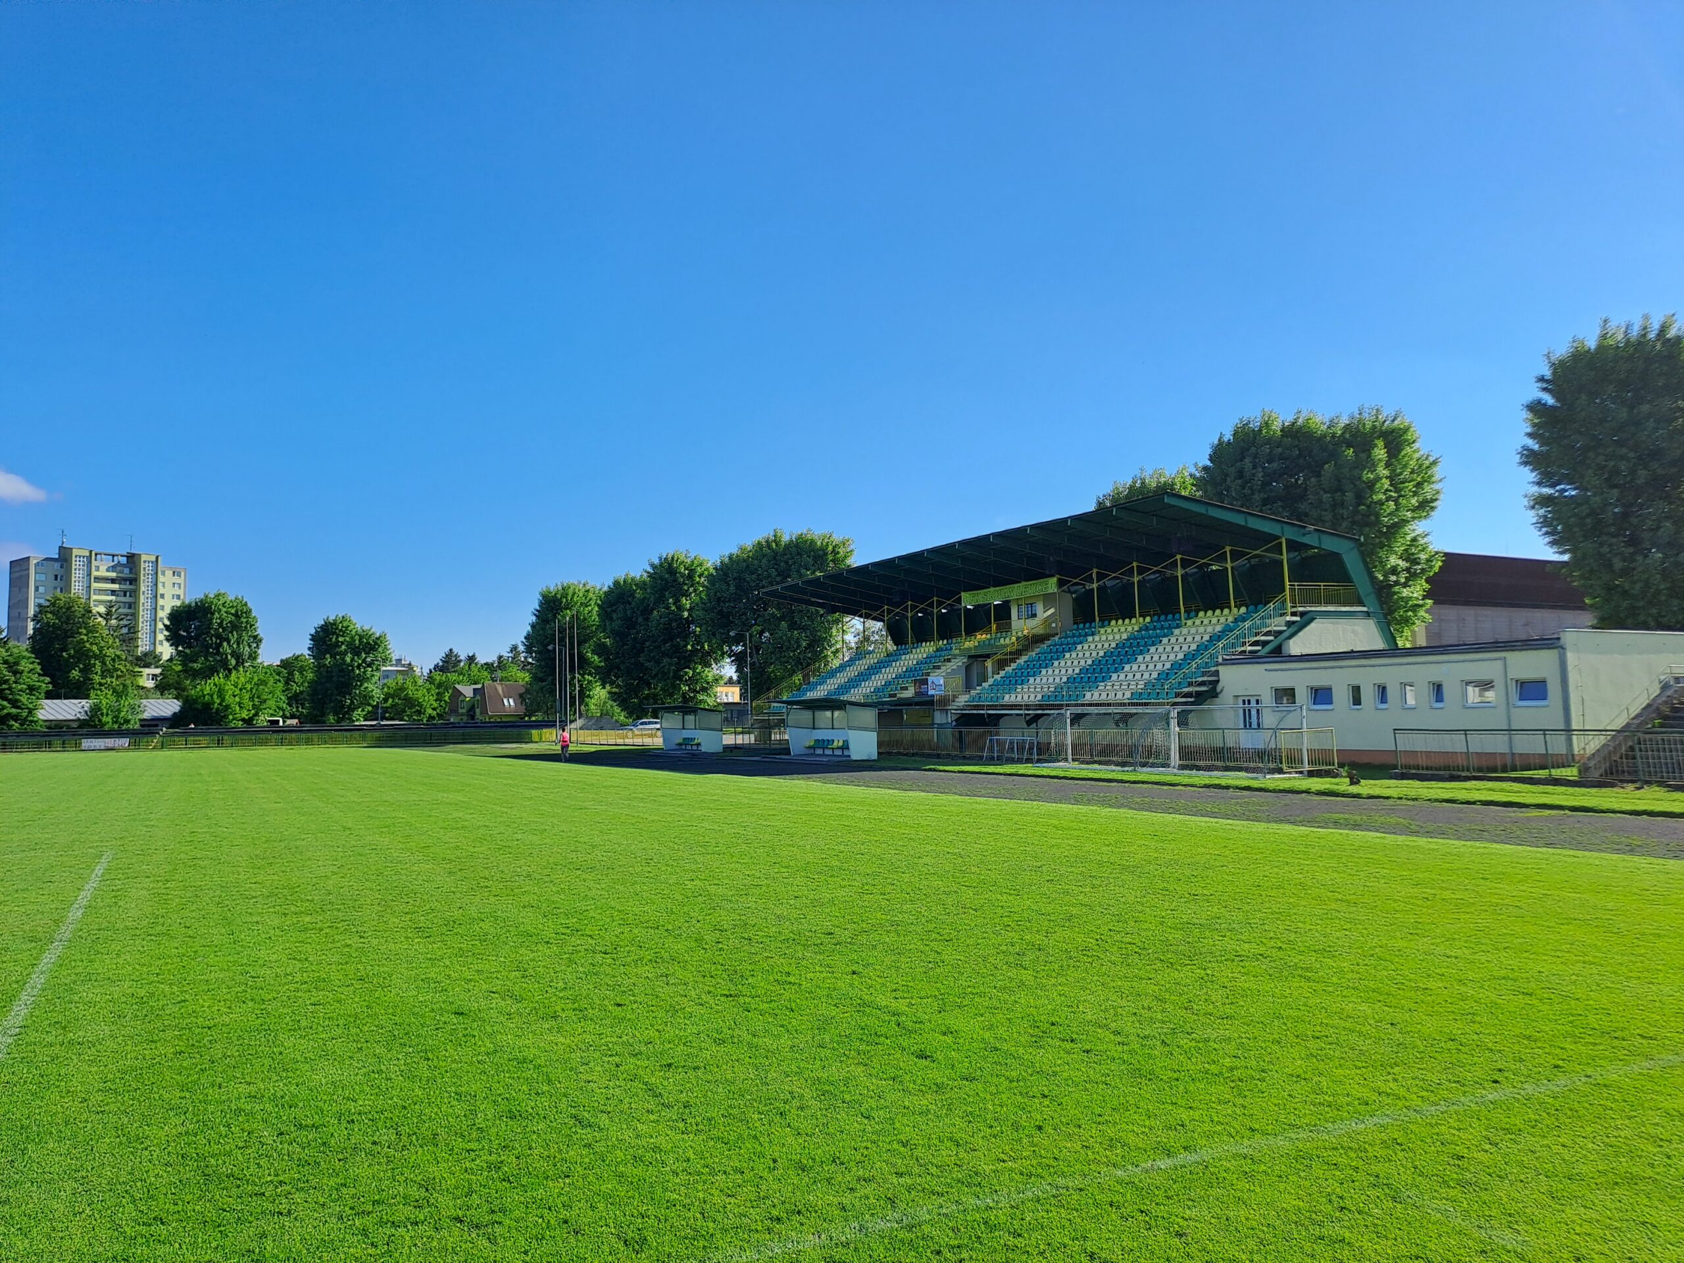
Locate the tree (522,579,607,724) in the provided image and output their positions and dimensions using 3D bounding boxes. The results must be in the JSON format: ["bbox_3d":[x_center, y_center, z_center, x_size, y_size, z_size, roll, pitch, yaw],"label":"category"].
[{"bbox_3d":[-35.822,3.555,156.272,11.200,19.900,11.200,0,-4,-13],"label":"tree"}]

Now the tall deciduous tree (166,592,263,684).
[{"bbox_3d":[-72.721,3.825,140.130,11.810,16.690,11.220,2,-5,-27],"label":"tall deciduous tree"}]

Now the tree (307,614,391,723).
[{"bbox_3d":[-62.412,5.458,153.042,10.920,15.450,10.380,2,-5,-22],"label":"tree"}]

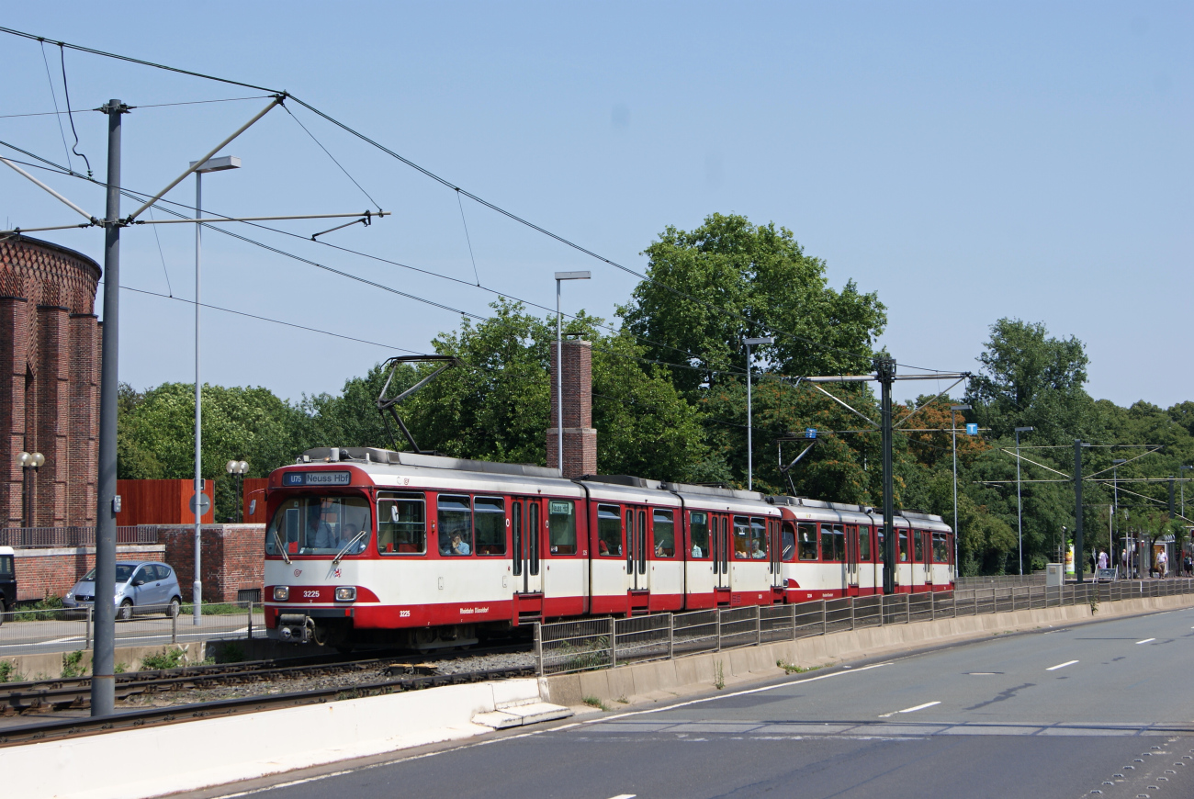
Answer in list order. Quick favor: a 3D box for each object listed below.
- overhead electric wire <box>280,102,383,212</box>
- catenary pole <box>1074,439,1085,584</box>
[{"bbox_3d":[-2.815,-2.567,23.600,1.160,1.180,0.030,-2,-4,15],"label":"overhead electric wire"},{"bbox_3d":[24.713,5.815,114.000,0.290,7.700,0.290,-2,-5,21],"label":"catenary pole"}]

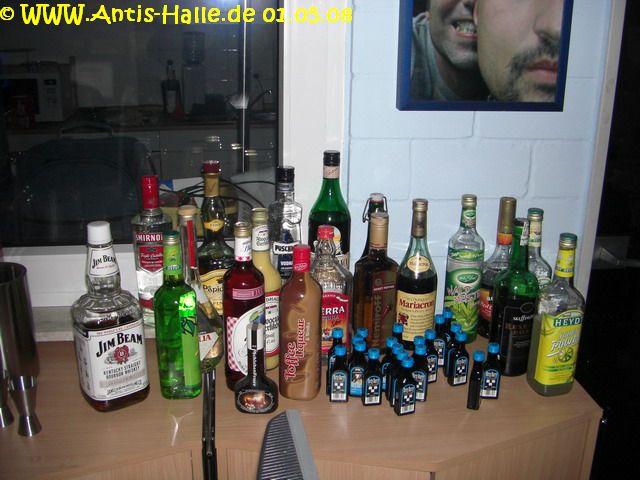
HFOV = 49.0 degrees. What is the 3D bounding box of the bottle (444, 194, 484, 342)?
[{"bbox_3d":[0.301,0.059,1.445,0.075,0.296,0.075,-2,17,-8],"label":"bottle"}]

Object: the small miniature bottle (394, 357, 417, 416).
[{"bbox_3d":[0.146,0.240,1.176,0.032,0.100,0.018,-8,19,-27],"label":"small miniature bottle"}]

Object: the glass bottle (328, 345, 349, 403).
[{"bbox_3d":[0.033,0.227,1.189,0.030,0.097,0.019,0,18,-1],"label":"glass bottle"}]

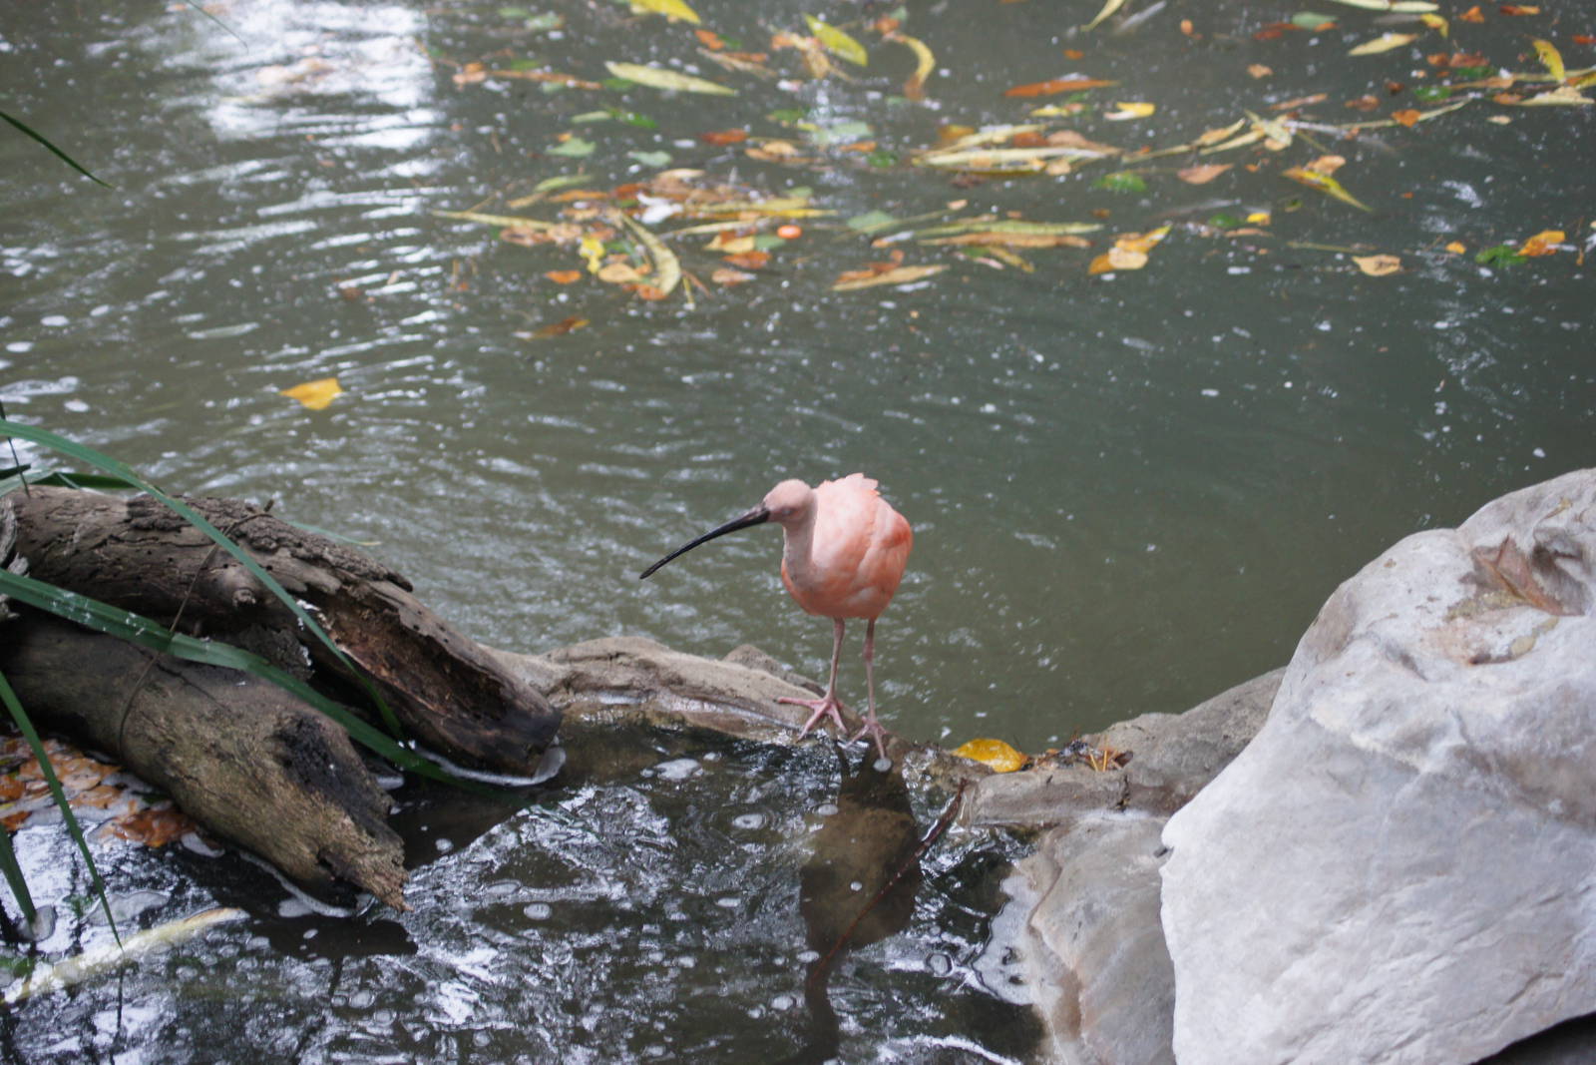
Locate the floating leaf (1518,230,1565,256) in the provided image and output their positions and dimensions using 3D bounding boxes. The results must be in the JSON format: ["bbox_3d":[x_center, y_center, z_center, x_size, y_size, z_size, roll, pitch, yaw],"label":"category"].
[{"bbox_3d":[0.984,-0.385,4.793,0.033,0.013,0.108,17,31,32],"label":"floating leaf"}]

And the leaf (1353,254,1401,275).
[{"bbox_3d":[0.755,-0.351,4.722,0.061,0.013,0.057,0,25,0],"label":"leaf"}]

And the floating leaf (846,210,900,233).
[{"bbox_3d":[0.099,-0.413,4.845,0.058,0.006,0.055,-20,35,-32],"label":"floating leaf"}]

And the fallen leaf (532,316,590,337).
[{"bbox_3d":[-0.296,-0.258,4.528,0.021,0.013,0.080,21,32,36],"label":"fallen leaf"}]

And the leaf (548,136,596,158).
[{"bbox_3d":[-0.320,-0.549,5.137,0.068,0.013,0.066,-4,26,-9],"label":"leaf"}]

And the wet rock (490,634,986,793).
[{"bbox_3d":[-0.058,0.192,3.570,0.460,0.115,0.190,5,26,11],"label":"wet rock"}]

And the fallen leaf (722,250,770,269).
[{"bbox_3d":[-0.065,-0.359,4.738,0.060,0.013,0.045,-7,26,-14],"label":"fallen leaf"}]

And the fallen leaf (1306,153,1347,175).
[{"bbox_3d":[0.732,-0.504,5.001,0.068,0.012,0.049,-22,36,-34],"label":"fallen leaf"}]

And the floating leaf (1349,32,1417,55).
[{"bbox_3d":[0.897,-0.750,5.559,0.032,0.013,0.152,19,31,34],"label":"floating leaf"}]

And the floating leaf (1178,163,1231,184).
[{"bbox_3d":[0.561,-0.494,4.987,0.092,0.008,0.050,-20,35,-31],"label":"floating leaf"}]

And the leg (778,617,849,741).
[{"bbox_3d":[0.017,0.140,3.470,0.065,0.105,0.060,11,28,22],"label":"leg"}]

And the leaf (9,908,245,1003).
[{"bbox_3d":[-0.632,0.395,3.411,0.248,0.012,0.033,-20,35,-31],"label":"leaf"}]

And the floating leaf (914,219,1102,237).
[{"bbox_3d":[0.280,-0.406,4.829,0.249,0.010,0.041,-1,30,-1],"label":"floating leaf"}]

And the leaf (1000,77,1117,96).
[{"bbox_3d":[0.387,-0.662,5.375,0.171,0.013,0.049,-9,27,-18],"label":"leaf"}]

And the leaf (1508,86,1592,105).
[{"bbox_3d":[1.080,-0.625,5.204,0.106,0.022,0.051,0,29,0],"label":"leaf"}]

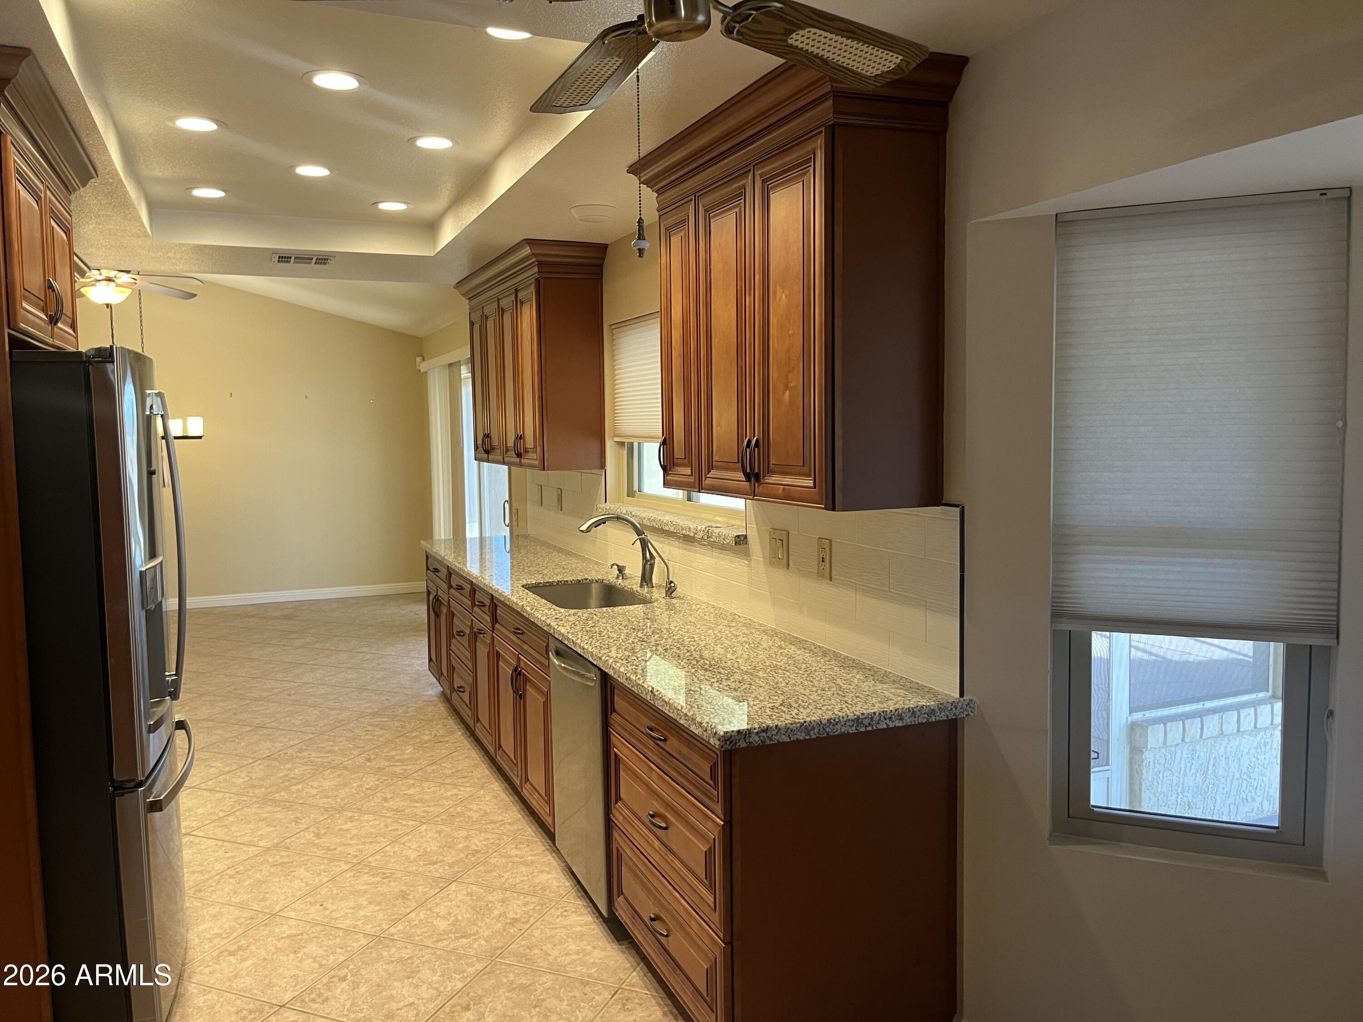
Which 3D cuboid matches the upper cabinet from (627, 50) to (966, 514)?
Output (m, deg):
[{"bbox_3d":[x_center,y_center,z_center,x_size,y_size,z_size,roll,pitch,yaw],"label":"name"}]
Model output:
[{"bbox_3d":[0.251,-0.560,2.882,0.395,1.034,1.222,-3,5,-23],"label":"upper cabinet"}]

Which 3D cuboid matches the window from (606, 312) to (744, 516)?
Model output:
[{"bbox_3d":[0.000,-0.399,4.164,0.100,0.833,1.395,-3,5,-23],"label":"window"}]

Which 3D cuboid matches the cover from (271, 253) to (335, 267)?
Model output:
[{"bbox_3d":[-1.846,-1.216,4.991,0.295,0.030,0.270,-3,5,-23],"label":"cover"}]

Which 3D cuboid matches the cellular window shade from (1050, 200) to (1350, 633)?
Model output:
[{"bbox_3d":[1.128,-0.193,2.265,0.570,0.953,0.045,1,5,22],"label":"cellular window shade"}]

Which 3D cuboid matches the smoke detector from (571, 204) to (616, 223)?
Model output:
[{"bbox_3d":[-0.334,-1.136,3.920,0.178,0.040,0.178,-1,5,0],"label":"smoke detector"}]

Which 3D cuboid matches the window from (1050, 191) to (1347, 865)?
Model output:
[{"bbox_3d":[1.155,0.061,2.329,0.580,1.472,0.100,1,5,22],"label":"window"}]

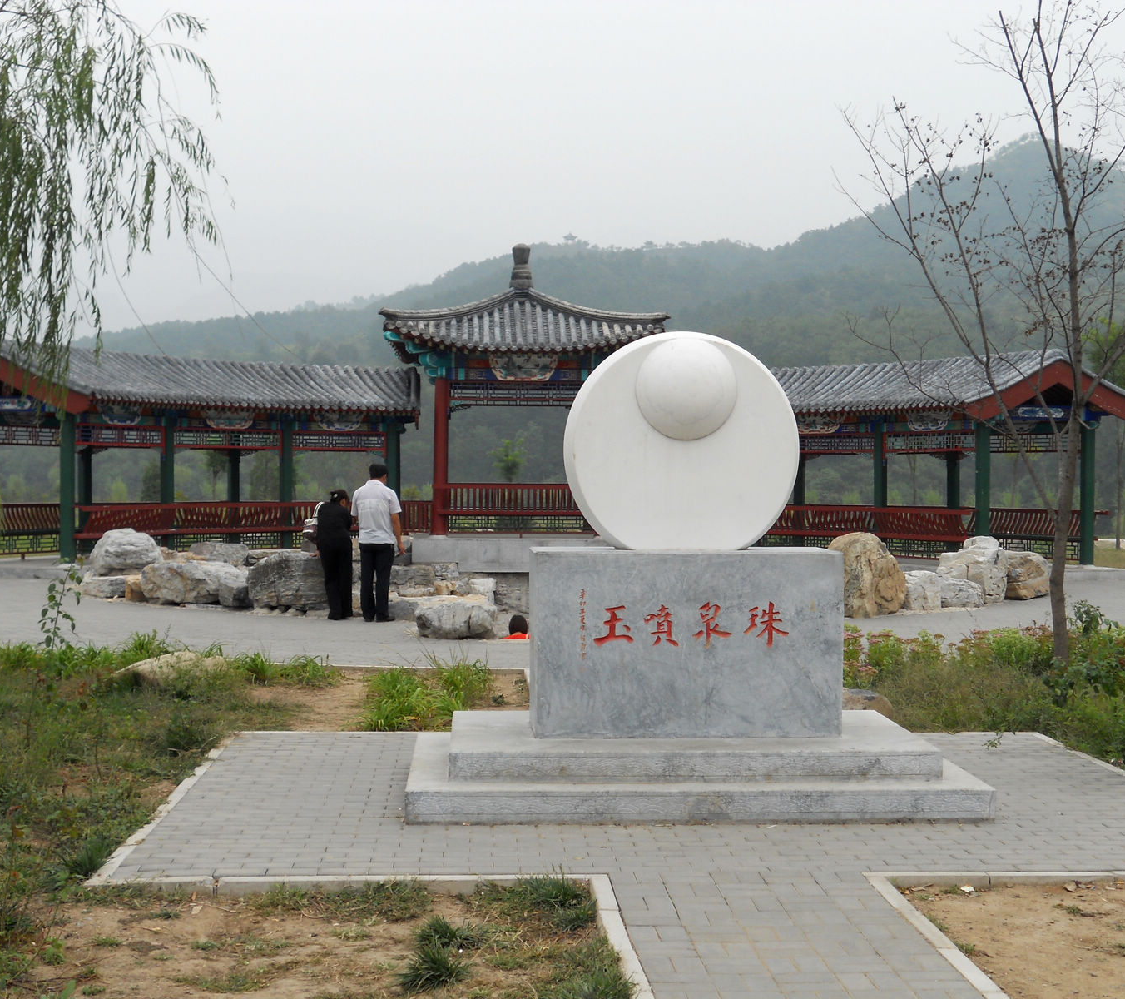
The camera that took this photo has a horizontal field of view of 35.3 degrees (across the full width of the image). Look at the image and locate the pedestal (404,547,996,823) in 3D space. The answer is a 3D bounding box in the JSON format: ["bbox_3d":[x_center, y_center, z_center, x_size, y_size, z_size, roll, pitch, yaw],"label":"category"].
[{"bbox_3d":[0.595,0.860,8.920,2.684,1.199,1.830,0,1,-3],"label":"pedestal"}]

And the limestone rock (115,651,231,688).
[{"bbox_3d":[-2.936,1.261,13.335,0.860,0.310,0.520,0,1,0],"label":"limestone rock"}]

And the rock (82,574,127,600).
[{"bbox_3d":[-5.845,1.096,22.573,0.600,0.330,0.480,1,1,20],"label":"rock"}]

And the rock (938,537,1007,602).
[{"bbox_3d":[5.270,0.892,22.750,0.850,0.820,0.700,0,1,-3],"label":"rock"}]

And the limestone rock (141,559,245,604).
[{"bbox_3d":[-4.576,1.007,21.902,1.220,0.540,0.680,1,1,15],"label":"limestone rock"}]

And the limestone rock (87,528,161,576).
[{"bbox_3d":[-5.855,0.728,23.600,0.920,0.660,0.720,0,1,-3],"label":"limestone rock"}]

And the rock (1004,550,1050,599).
[{"bbox_3d":[6.221,0.995,23.739,0.620,0.660,0.600,0,1,-15],"label":"rock"}]

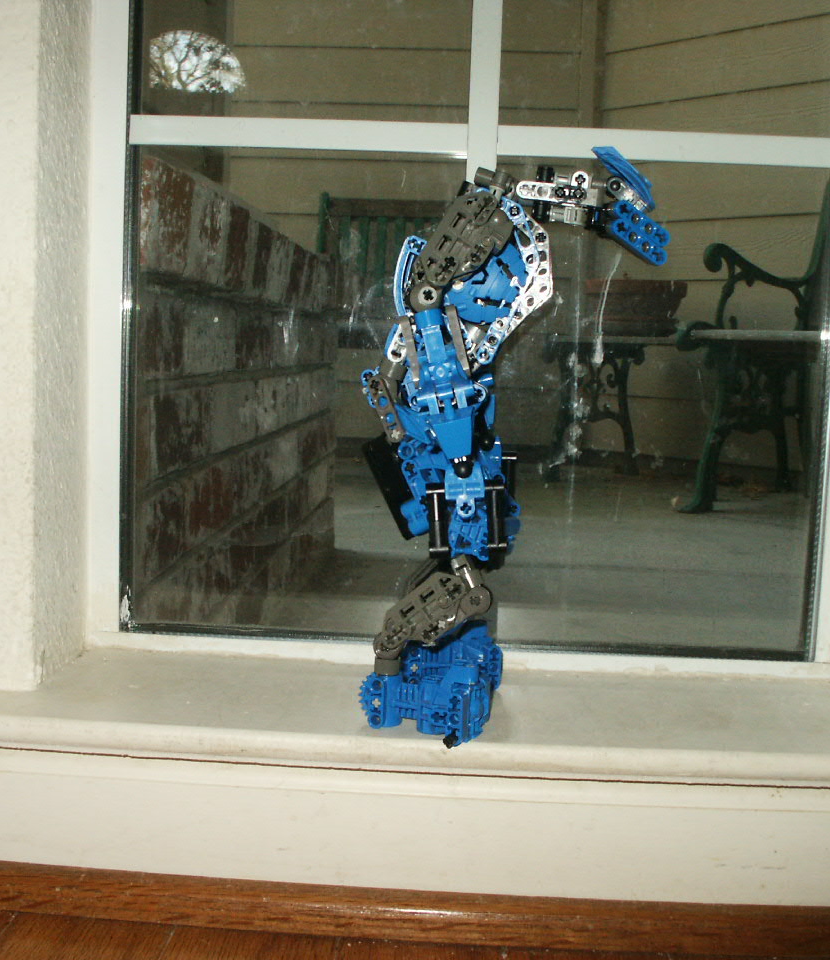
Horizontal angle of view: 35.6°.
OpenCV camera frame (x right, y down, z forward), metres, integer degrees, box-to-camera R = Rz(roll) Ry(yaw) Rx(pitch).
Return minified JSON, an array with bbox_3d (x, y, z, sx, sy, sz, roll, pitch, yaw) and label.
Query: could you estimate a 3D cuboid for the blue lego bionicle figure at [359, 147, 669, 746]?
[{"bbox_3d":[0.047,-0.023,0.628,0.143,0.272,0.145,3,6,13],"label":"blue lego bionicle figure"}]

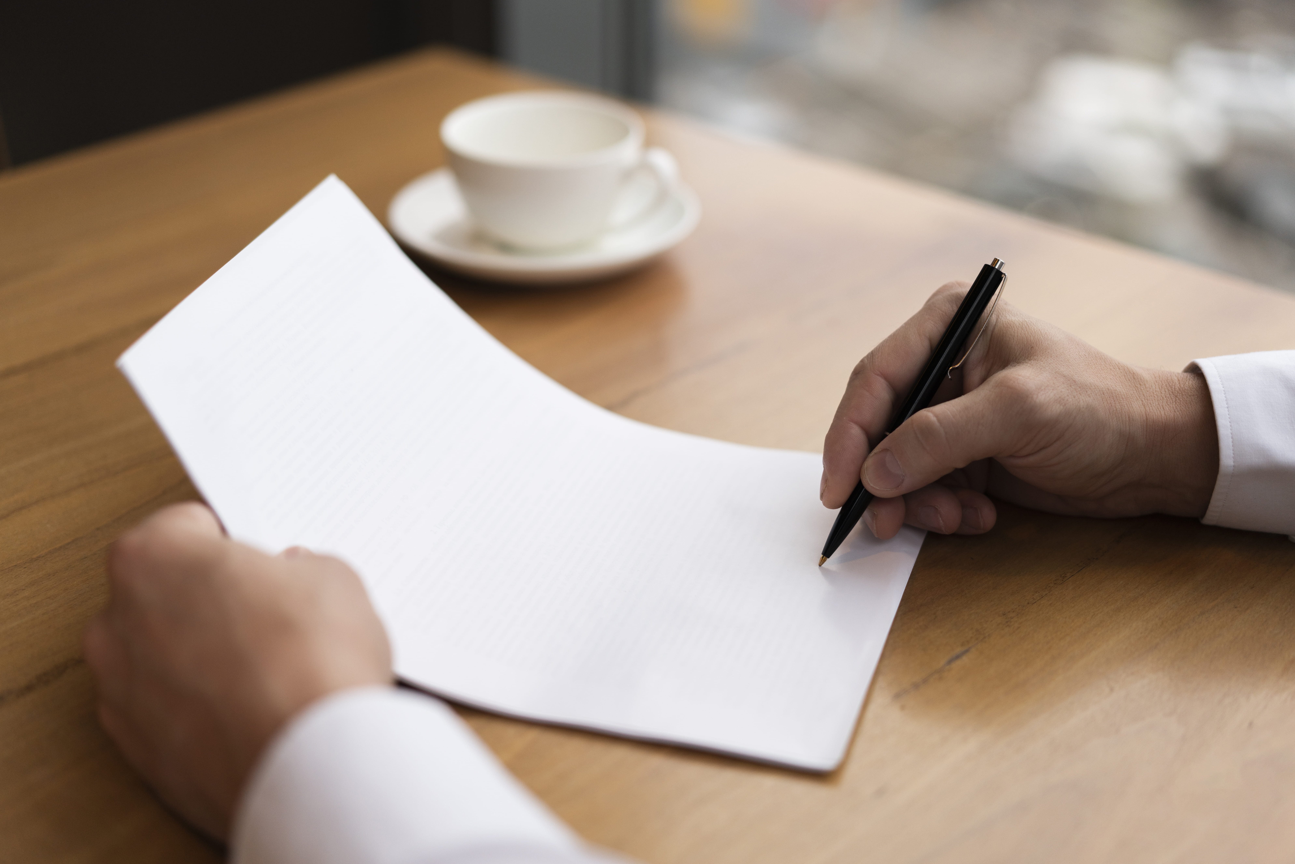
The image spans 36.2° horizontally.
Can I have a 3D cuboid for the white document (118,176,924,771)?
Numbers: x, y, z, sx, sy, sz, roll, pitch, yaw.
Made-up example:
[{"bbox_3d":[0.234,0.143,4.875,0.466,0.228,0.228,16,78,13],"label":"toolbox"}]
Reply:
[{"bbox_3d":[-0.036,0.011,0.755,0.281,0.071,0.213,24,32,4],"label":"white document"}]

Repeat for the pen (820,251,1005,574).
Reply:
[{"bbox_3d":[0.097,-0.005,0.734,0.012,0.138,0.009,30,20,6],"label":"pen"}]

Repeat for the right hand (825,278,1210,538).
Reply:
[{"bbox_3d":[0.148,-0.007,0.784,0.165,0.083,0.090,-6,30,-11],"label":"right hand"}]

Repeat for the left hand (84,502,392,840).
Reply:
[{"bbox_3d":[-0.138,0.071,0.643,0.102,0.078,0.130,-13,32,-23],"label":"left hand"}]

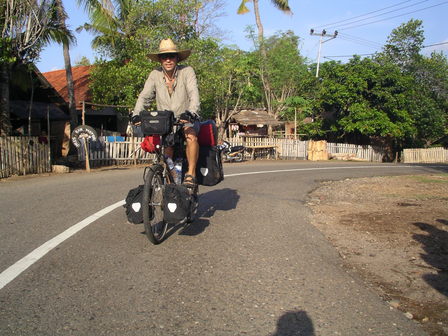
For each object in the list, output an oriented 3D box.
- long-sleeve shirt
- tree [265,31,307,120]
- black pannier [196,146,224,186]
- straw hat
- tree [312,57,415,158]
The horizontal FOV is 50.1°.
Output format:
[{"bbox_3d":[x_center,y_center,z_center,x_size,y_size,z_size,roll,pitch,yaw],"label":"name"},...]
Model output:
[{"bbox_3d":[-0.552,-0.696,4.600,0.620,0.560,0.460,0,3,7],"label":"long-sleeve shirt"},{"bbox_3d":[3.785,-4.481,29.000,2.800,7.300,2.800,0,3,0],"label":"tree"},{"bbox_3d":[-0.142,-0.016,5.050,0.200,0.420,0.300,1,3,15],"label":"black pannier"},{"bbox_3d":[-0.518,-1.107,4.550,0.400,0.180,0.420,-5,3,0],"label":"straw hat"},{"bbox_3d":[7.282,-3.002,25.000,5.100,5.200,4.800,0,3,0],"label":"tree"}]

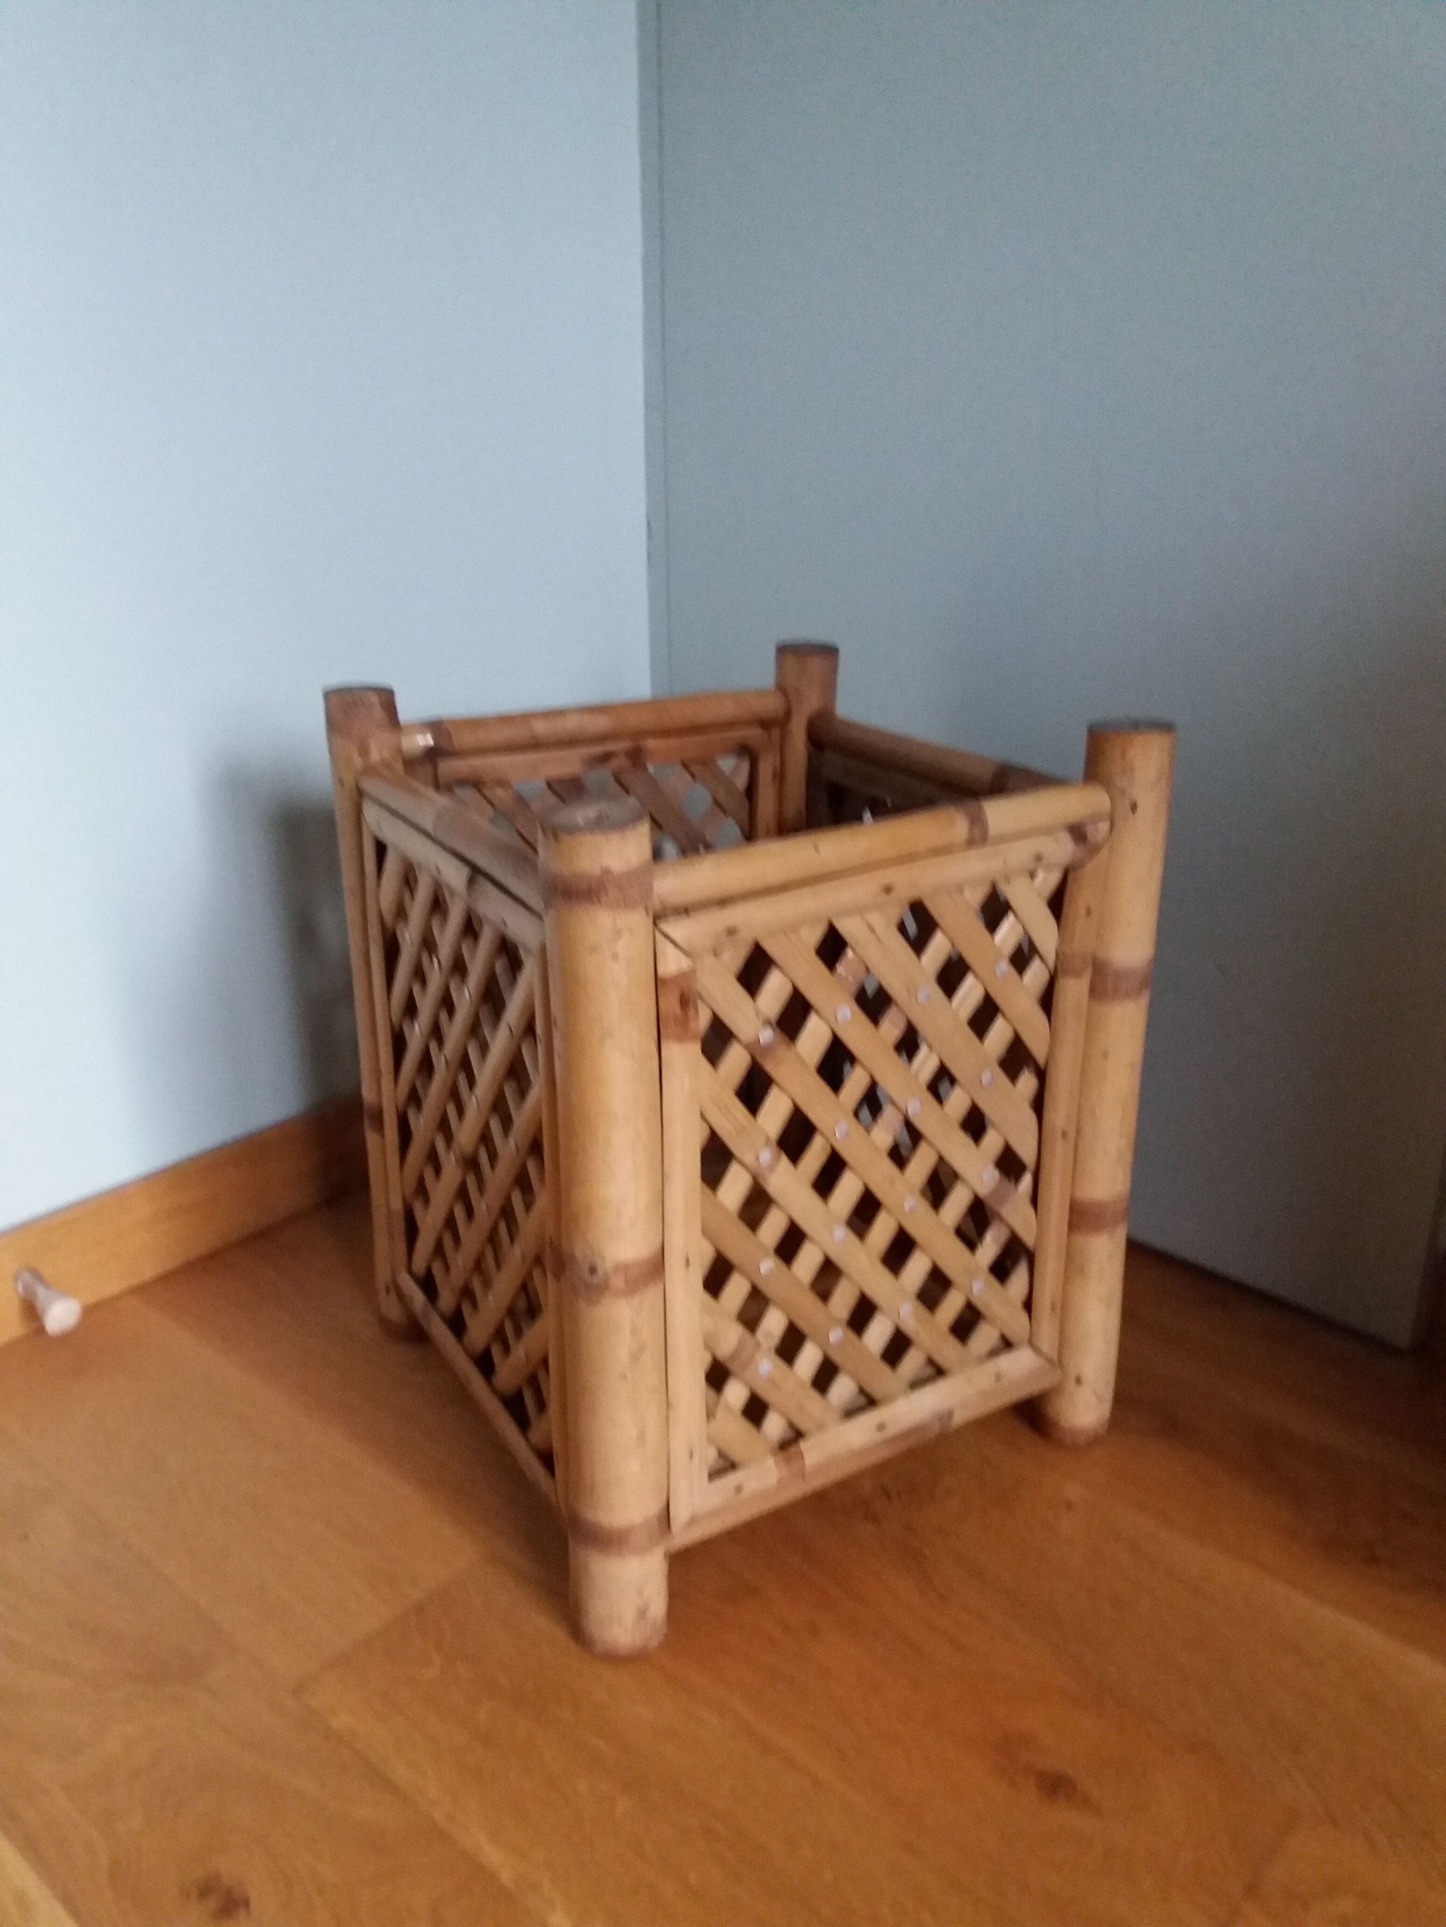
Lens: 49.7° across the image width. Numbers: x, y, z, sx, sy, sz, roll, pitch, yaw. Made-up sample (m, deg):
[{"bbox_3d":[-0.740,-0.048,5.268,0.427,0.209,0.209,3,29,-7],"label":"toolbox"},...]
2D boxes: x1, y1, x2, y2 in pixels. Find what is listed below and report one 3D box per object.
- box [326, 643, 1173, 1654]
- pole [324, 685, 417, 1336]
[{"bbox_3d":[0.001,0.071,1.059,0.407,0.489,0.407,-12,24,-29],"label":"box"},{"bbox_3d":[-0.243,0.049,1.116,0.049,0.489,0.049,-12,24,-29],"label":"pole"}]

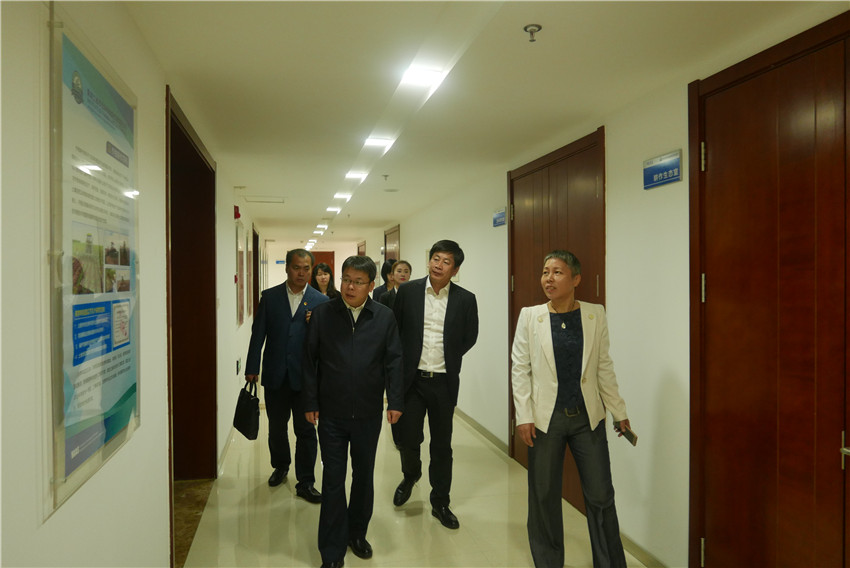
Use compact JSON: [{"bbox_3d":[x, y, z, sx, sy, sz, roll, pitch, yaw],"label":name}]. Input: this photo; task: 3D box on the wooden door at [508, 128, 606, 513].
[{"bbox_3d":[0.915,0.268,4.078,0.100,2.400,1.503,0,0,-14],"label":"wooden door"}]

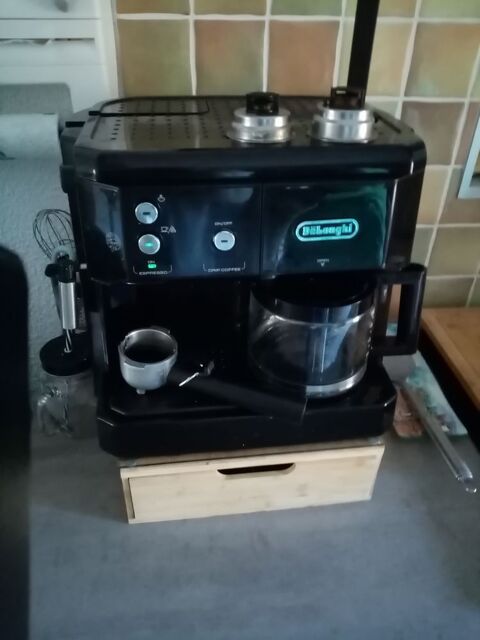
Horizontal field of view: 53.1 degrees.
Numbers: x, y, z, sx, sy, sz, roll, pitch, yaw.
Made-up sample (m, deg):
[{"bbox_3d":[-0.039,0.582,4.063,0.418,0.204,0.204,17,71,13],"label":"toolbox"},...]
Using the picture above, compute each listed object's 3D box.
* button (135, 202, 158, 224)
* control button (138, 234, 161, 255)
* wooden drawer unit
[{"bbox_3d":[-0.082,-0.093,0.421,0.020,0.020,0.006,-3,33,-6],"label":"button"},{"bbox_3d":[-0.082,-0.069,0.437,0.020,0.020,0.006,-3,33,-6],"label":"control button"},{"bbox_3d":[0.000,0.115,0.706,0.306,0.099,0.310,-3,33,-6],"label":"wooden drawer unit"}]

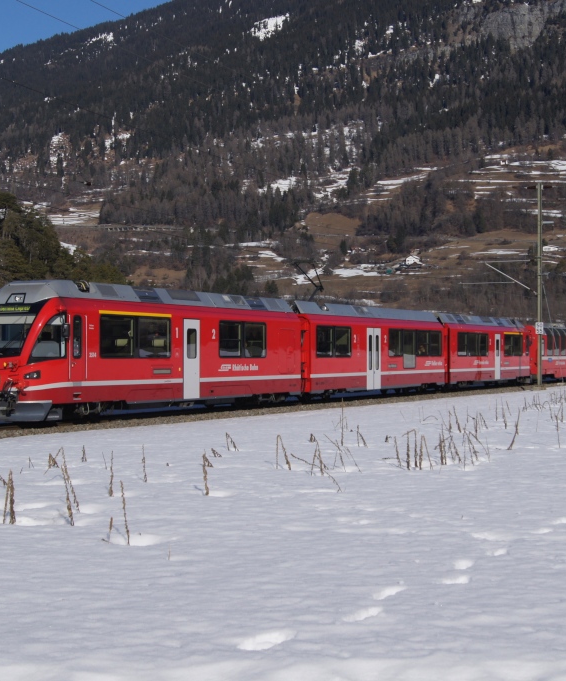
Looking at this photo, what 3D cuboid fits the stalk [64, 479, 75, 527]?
[{"bbox_3d":[-2.146,1.629,12.000,0.065,0.490,0.055,-10,-1,0],"label":"stalk"}]

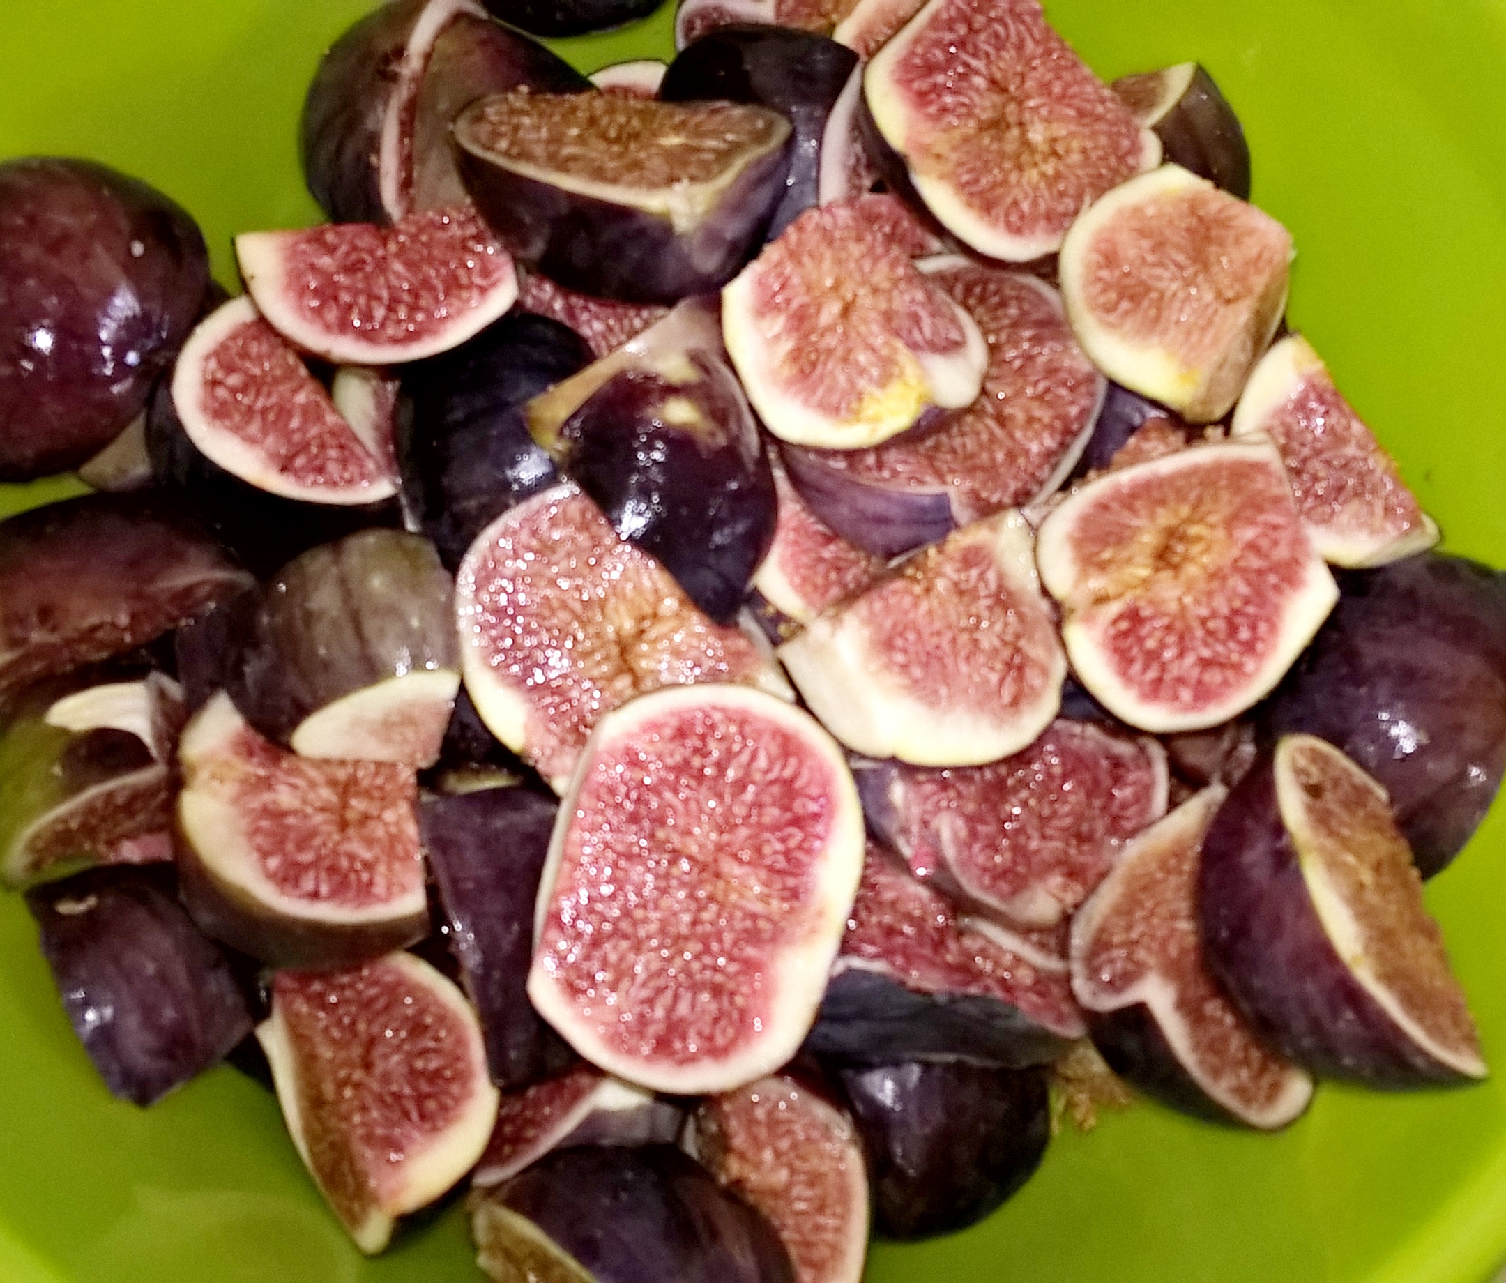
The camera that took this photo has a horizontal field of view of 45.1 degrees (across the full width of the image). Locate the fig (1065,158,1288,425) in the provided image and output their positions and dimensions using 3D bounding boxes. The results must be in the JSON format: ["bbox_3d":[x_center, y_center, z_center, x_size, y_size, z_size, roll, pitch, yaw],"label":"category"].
[{"bbox_3d":[0.078,-0.060,0.322,0.039,0.030,0.043,-8,91,28],"label":"fig"}]

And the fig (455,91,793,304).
[{"bbox_3d":[-0.023,-0.075,0.323,0.059,0.028,0.050,-1,37,-6],"label":"fig"}]

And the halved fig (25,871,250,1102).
[{"bbox_3d":[-0.104,0.059,0.307,0.030,0.024,0.036,-19,79,-5],"label":"halved fig"}]

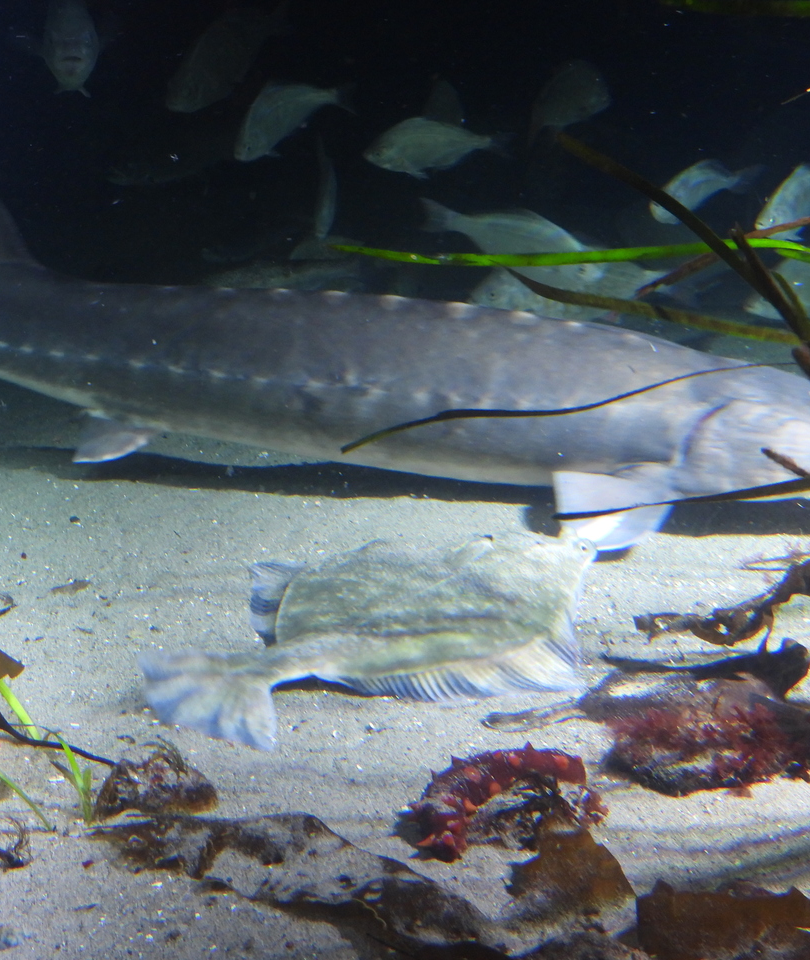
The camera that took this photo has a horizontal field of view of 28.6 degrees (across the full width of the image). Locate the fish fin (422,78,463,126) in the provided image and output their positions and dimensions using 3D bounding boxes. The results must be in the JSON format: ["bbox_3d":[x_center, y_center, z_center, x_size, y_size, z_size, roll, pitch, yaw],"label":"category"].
[{"bbox_3d":[0.075,-0.756,3.200,0.090,0.105,0.020,0,13,0],"label":"fish fin"}]

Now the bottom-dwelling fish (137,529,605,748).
[{"bbox_3d":[-0.027,0.137,1.470,0.470,0.065,0.250,-13,23,-31],"label":"bottom-dwelling fish"}]

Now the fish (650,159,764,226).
[{"bbox_3d":[0.524,-0.512,2.800,0.225,0.085,0.045,-28,22,-17],"label":"fish"}]

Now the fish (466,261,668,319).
[{"bbox_3d":[0.262,-0.301,2.500,0.310,0.120,0.050,2,13,-4],"label":"fish"}]

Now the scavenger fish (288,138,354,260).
[{"bbox_3d":[-0.156,-0.542,3.000,0.045,0.110,0.250,3,51,15],"label":"scavenger fish"}]

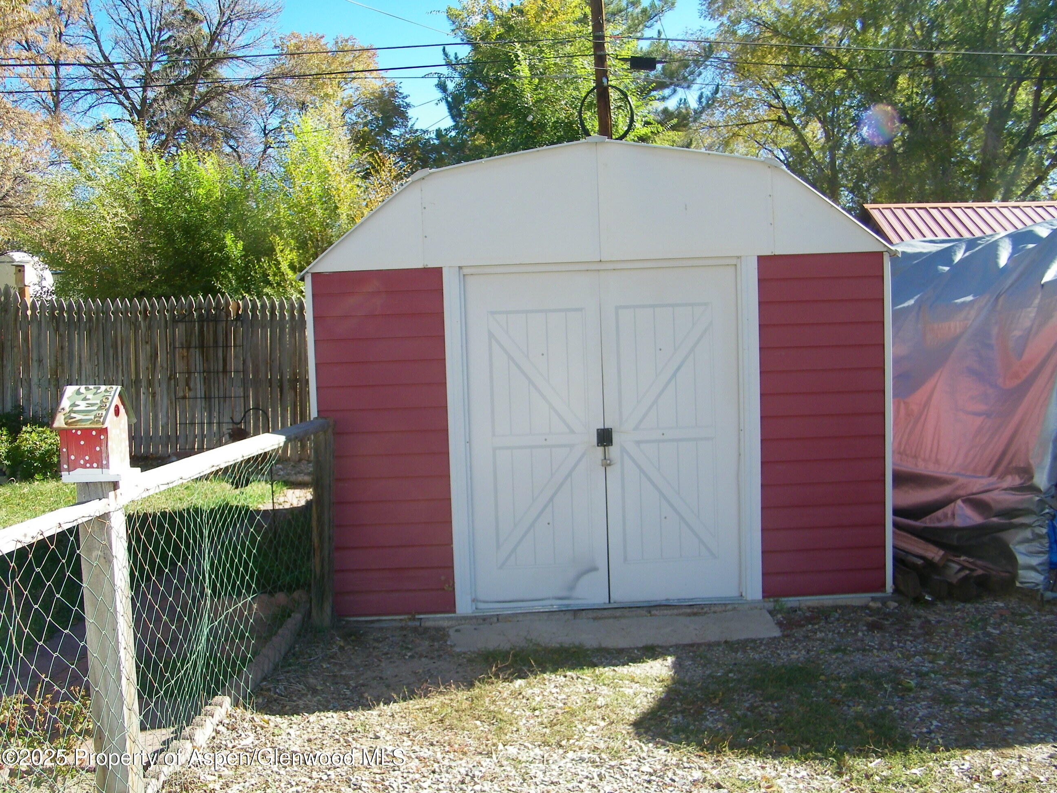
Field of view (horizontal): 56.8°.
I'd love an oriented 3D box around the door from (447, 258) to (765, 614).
[{"bbox_3d":[0.402,0.209,5.107,1.629,1.811,0.070,-2,5,-1],"label":"door"}]

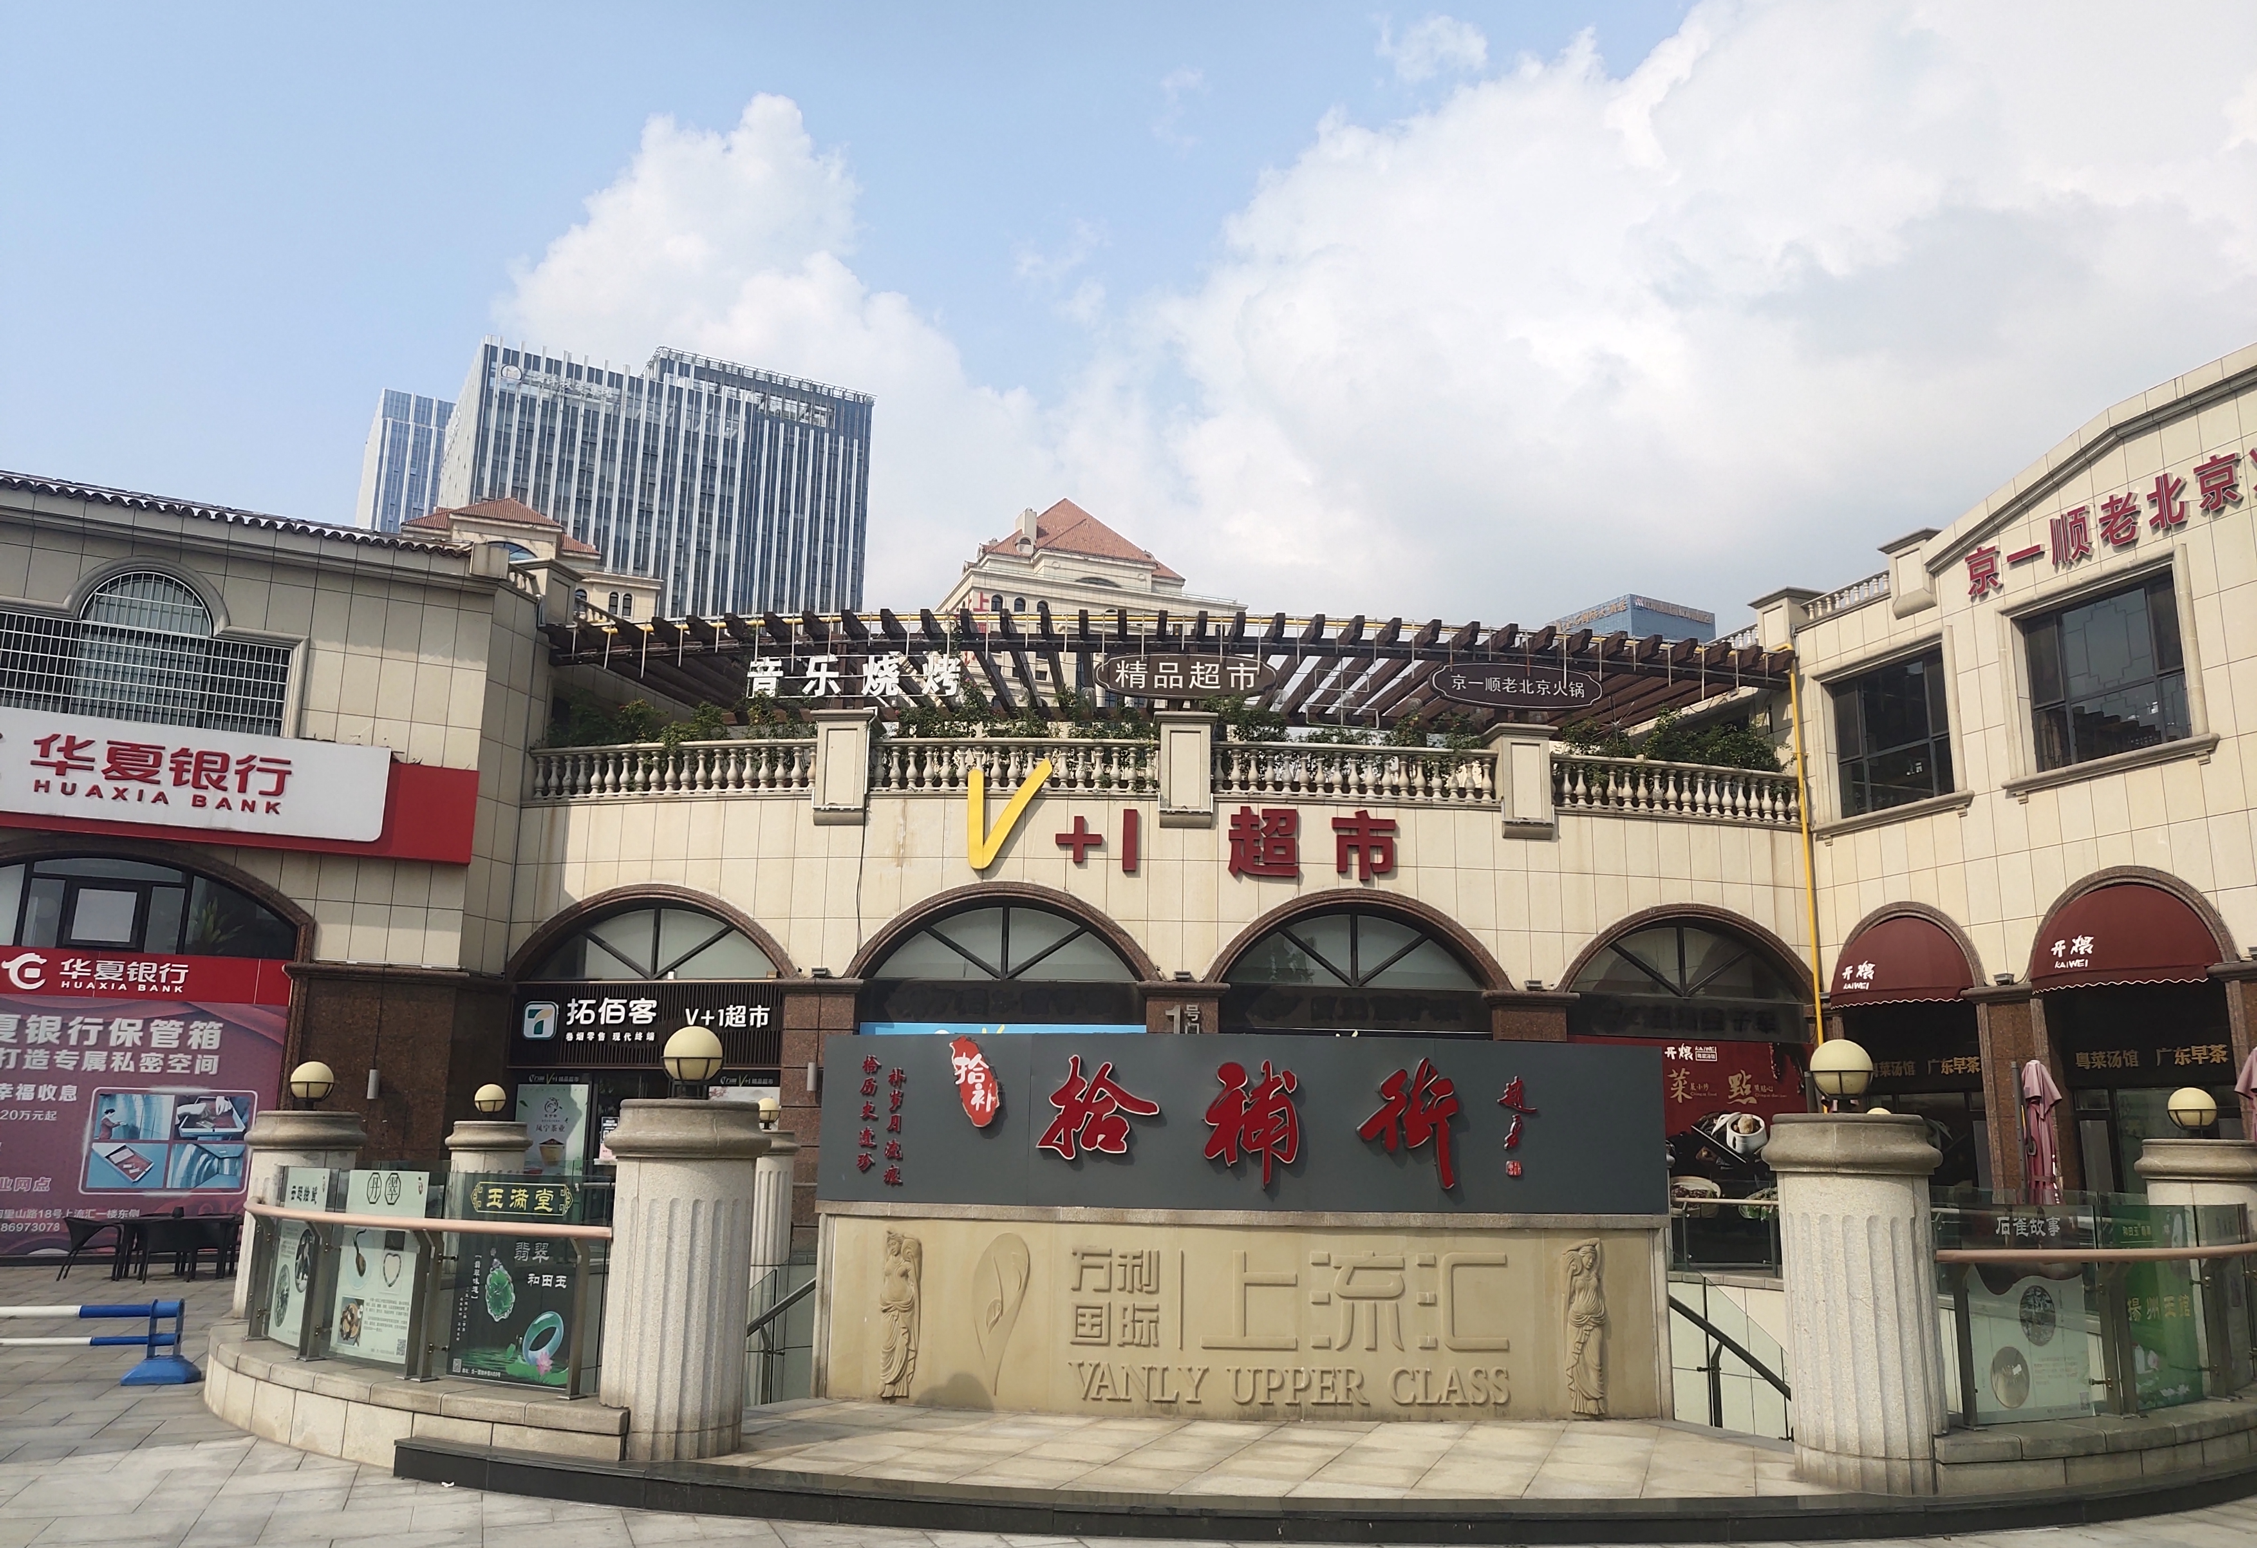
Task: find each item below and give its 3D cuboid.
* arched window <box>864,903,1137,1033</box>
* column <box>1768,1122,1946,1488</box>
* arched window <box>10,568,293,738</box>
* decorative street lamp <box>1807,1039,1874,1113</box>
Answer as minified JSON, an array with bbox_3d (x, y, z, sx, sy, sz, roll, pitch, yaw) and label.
[{"bbox_3d":[-1.688,2.543,26.000,3.750,1.750,0.300,1,-11,1],"label":"arched window"},{"bbox_3d":[3.547,2.532,9.447,0.825,1.710,0.825,1,-12,0],"label":"column"},{"bbox_3d":[-13.058,-1.597,26.146,3.475,2.218,0.250,8,-14,-29],"label":"arched window"},{"bbox_3d":[3.527,1.502,9.688,0.300,0.368,0.300,1,-12,0],"label":"decorative street lamp"}]

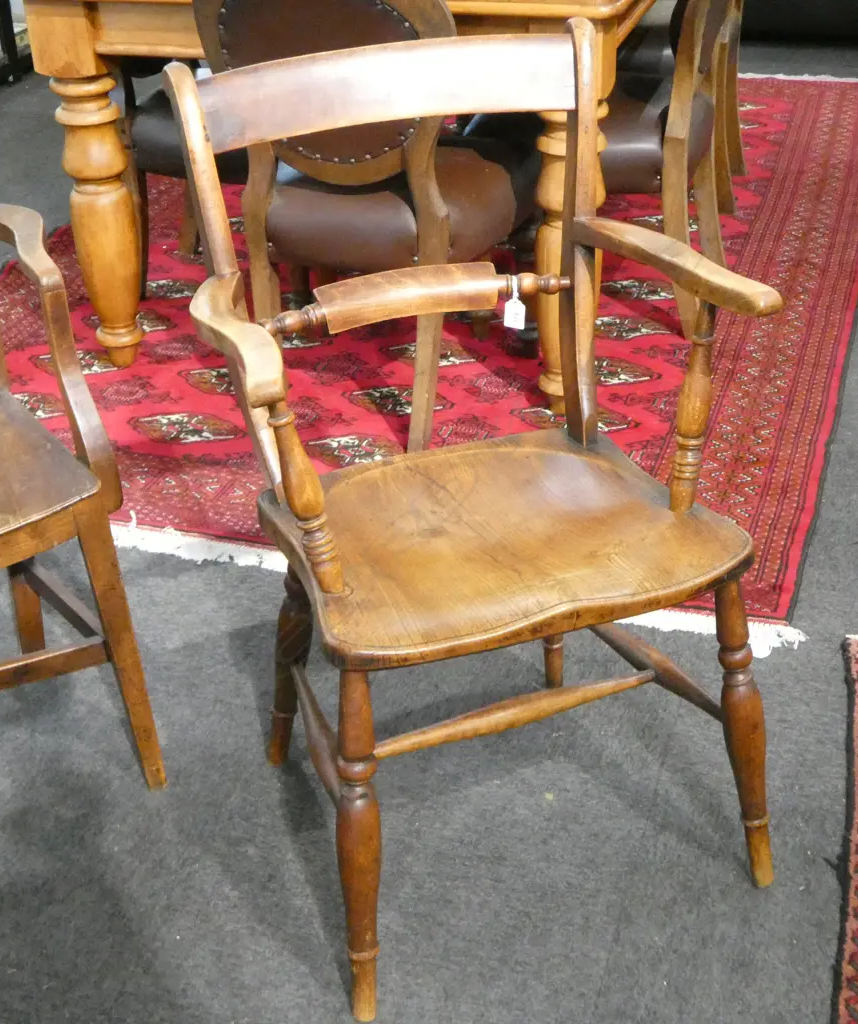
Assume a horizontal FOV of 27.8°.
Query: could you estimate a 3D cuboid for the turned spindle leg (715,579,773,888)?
[{"bbox_3d":[0.348,0.248,1.903,0.046,0.408,0.046,-19,26,-16],"label":"turned spindle leg"}]

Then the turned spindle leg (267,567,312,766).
[{"bbox_3d":[-0.160,0.158,2.045,0.046,0.404,0.046,-8,41,-23],"label":"turned spindle leg"}]

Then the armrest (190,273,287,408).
[{"bbox_3d":[-0.182,-0.167,1.665,0.080,0.044,0.255,-9,35,-12],"label":"armrest"}]

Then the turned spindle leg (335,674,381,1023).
[{"bbox_3d":[-0.070,0.347,1.759,0.046,0.412,0.046,0,22,0],"label":"turned spindle leg"}]

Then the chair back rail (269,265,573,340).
[{"bbox_3d":[-0.015,-0.229,1.893,0.375,0.052,0.045,-13,16,-21],"label":"chair back rail"}]

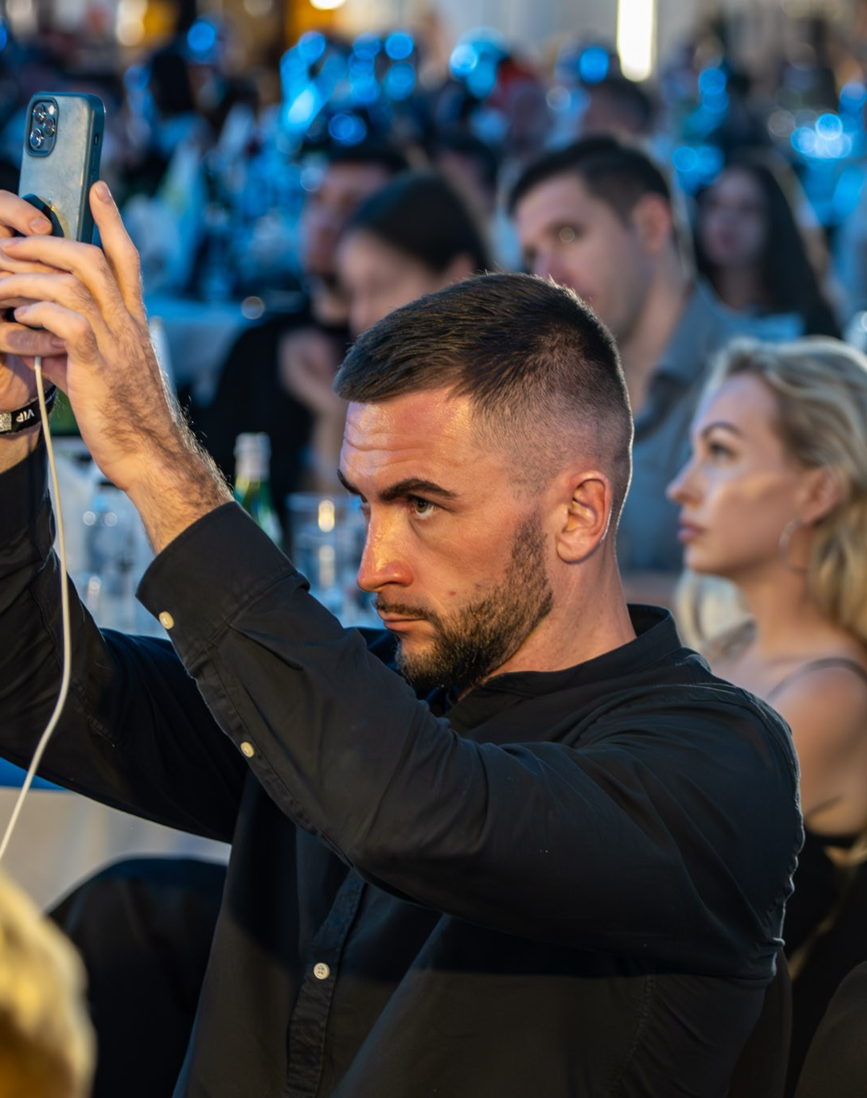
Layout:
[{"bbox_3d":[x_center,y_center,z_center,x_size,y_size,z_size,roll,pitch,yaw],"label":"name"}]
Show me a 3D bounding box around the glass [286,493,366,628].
[{"bbox_3d":[-0.127,0.020,5.333,0.088,0.146,0.088,0,7,0],"label":"glass"}]

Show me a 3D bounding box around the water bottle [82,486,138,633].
[{"bbox_3d":[-0.357,0.036,4.949,0.064,0.212,0.064,0,7,0],"label":"water bottle"}]

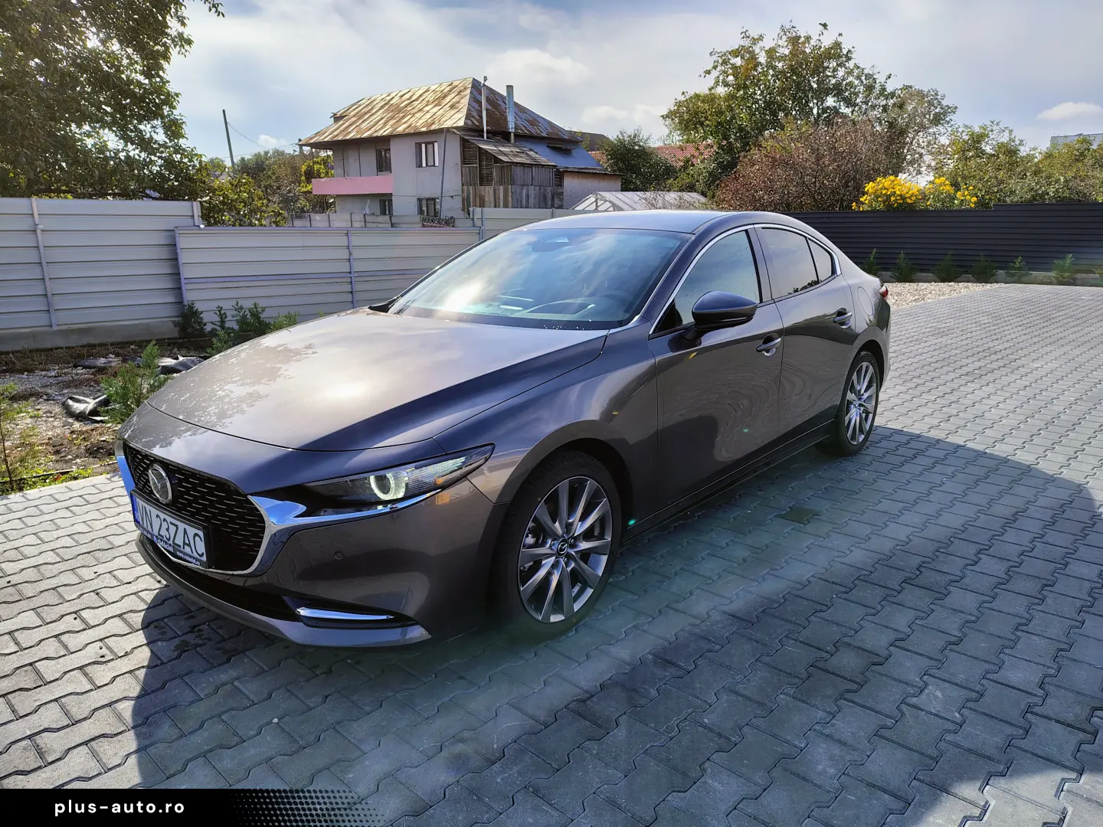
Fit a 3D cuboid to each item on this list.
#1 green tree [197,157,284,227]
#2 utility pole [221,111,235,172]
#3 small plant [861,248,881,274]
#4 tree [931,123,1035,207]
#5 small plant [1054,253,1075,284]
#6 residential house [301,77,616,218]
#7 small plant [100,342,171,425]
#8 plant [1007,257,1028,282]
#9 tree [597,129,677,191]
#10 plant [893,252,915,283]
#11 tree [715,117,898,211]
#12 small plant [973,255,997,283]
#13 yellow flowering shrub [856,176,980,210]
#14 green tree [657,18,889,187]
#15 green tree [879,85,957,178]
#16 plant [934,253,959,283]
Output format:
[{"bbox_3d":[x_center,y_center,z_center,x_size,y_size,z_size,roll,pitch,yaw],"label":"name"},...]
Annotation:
[{"bbox_3d":[-5.871,-3.613,14.639,1.800,2.400,1.800,-6,15,-21],"label":"green tree"},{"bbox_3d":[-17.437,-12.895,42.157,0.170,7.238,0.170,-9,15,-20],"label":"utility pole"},{"bbox_3d":[8.514,-3.952,20.339,0.533,0.852,0.533,6,15,22],"label":"small plant"},{"bbox_3d":[12.882,-6.590,23.385,3.091,4.336,2.782,8,16,27],"label":"tree"},{"bbox_3d":[11.809,-3.325,17.600,0.540,0.693,0.540,9,16,32],"label":"small plant"},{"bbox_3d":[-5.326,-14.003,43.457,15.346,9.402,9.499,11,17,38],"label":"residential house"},{"bbox_3d":[-3.113,-0.209,5.751,0.560,0.667,0.560,-8,16,-28],"label":"small plant"},{"bbox_3d":[11.075,-3.413,18.168,0.496,0.591,0.496,9,16,30],"label":"plant"},{"bbox_3d":[3.370,-8.815,30.778,3.128,4.992,2.815,2,14,6],"label":"tree"},{"bbox_3d":[8.536,-3.526,18.500,0.560,0.749,0.560,6,15,24],"label":"plant"},{"bbox_3d":[8.762,-7.791,26.904,6.314,4.929,5.683,5,15,17],"label":"tree"},{"bbox_3d":[10.192,-3.391,18.000,0.570,0.649,0.570,7,16,28],"label":"small plant"},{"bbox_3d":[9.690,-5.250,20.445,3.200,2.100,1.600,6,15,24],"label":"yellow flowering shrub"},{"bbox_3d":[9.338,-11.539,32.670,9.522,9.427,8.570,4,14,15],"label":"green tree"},{"bbox_3d":[14.868,-10.426,31.243,3.600,5.600,3.600,6,15,24],"label":"green tree"},{"bbox_3d":[9.910,-3.652,19.182,0.587,0.741,0.587,7,16,26],"label":"plant"}]

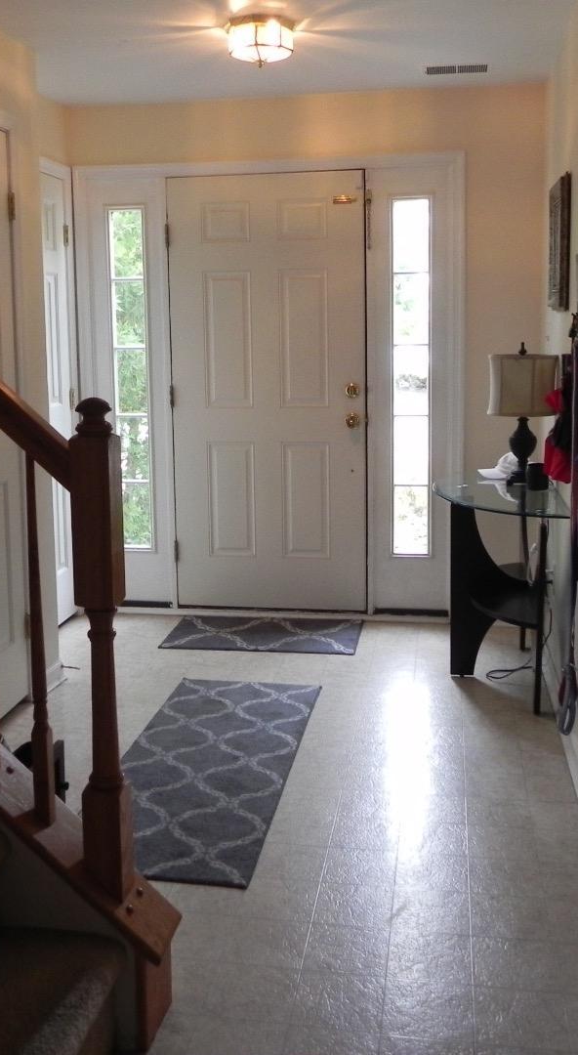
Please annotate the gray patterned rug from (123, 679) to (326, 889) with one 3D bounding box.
[{"bbox_3d":[-0.261,0.750,3.401,0.553,0.010,1.556,1,10,8],"label":"gray patterned rug"}]

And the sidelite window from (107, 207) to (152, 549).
[{"bbox_3d":[-0.740,-0.682,4.976,0.167,1.582,0.050,0,9,8],"label":"sidelite window"}]

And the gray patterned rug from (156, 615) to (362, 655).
[{"bbox_3d":[-0.112,0.472,4.688,0.852,0.010,0.540,0,9,8],"label":"gray patterned rug"}]

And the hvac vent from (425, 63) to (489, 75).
[{"bbox_3d":[0.685,-1.854,4.300,0.260,0.015,0.110,0,9,8],"label":"hvac vent"}]

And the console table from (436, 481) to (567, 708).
[{"bbox_3d":[0.752,0.219,3.937,0.435,0.711,1.250,0,9,8],"label":"console table"}]

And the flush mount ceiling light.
[{"bbox_3d":[-0.085,-1.692,3.719,0.260,0.136,0.260,0,9,8],"label":"flush mount ceiling light"}]

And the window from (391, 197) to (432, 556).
[{"bbox_3d":[0.554,-0.664,4.786,0.183,1.603,0.050,0,9,8],"label":"window"}]

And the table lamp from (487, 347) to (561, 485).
[{"bbox_3d":[0.869,-0.410,3.929,0.264,0.525,0.264,0,9,8],"label":"table lamp"}]

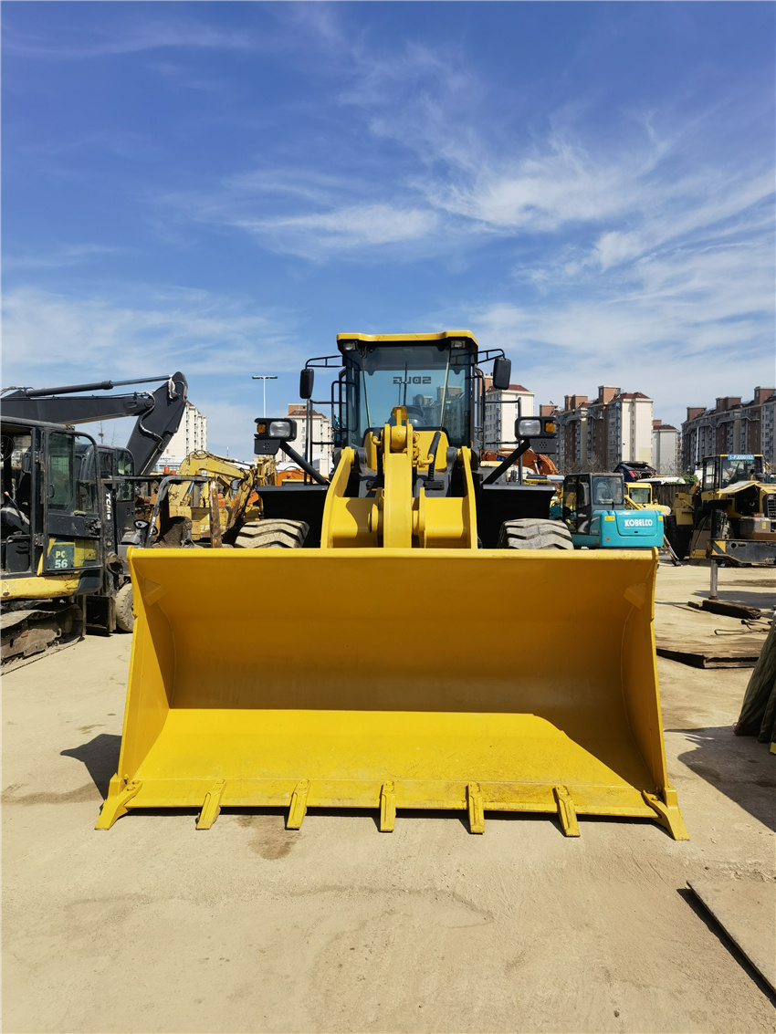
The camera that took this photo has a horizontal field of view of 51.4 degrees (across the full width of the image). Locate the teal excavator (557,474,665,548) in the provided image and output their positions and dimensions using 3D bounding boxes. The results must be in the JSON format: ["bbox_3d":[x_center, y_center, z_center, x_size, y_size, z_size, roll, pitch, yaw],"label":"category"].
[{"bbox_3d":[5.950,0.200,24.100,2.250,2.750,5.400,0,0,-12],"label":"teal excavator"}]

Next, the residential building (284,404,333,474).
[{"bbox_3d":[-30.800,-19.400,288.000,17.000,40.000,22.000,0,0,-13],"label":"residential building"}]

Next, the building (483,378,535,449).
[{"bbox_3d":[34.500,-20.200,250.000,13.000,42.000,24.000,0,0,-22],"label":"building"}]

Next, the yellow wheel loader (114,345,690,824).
[{"bbox_3d":[0.195,-0.130,8.150,3.020,3.450,8.100,0,0,2],"label":"yellow wheel loader"}]

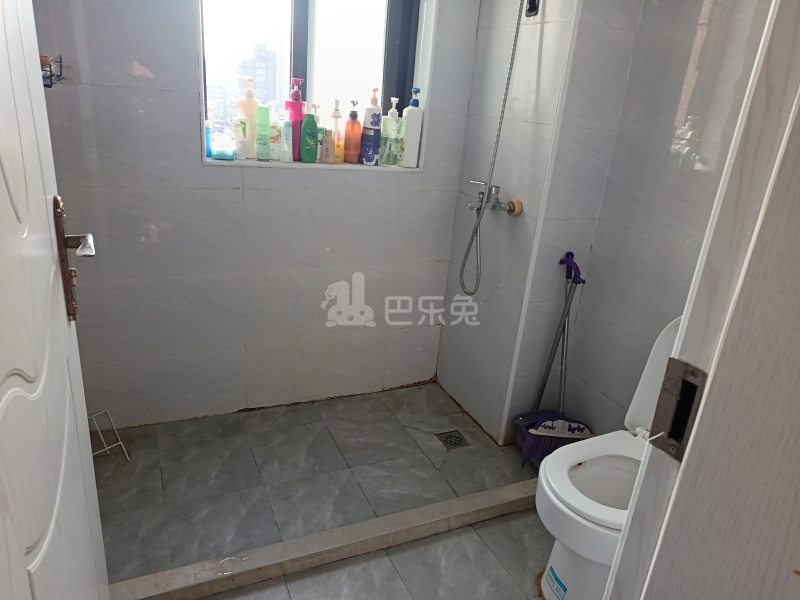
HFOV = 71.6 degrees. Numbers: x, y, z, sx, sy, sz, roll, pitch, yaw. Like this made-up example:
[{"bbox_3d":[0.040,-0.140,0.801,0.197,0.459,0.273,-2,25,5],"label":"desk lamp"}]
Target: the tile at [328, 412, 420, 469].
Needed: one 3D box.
[{"bbox_3d":[-0.107,0.527,2.115,0.296,0.010,0.300,-5,22,-25],"label":"tile"}]

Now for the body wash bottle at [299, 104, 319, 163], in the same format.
[{"bbox_3d":[-0.327,-0.600,2.018,0.064,0.192,0.042,-2,22,-19],"label":"body wash bottle"}]

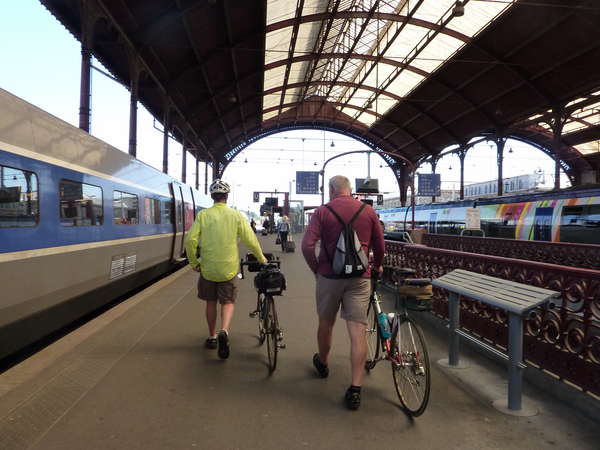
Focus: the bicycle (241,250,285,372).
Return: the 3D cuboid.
[{"bbox_3d":[-0.326,0.811,4.368,0.470,1.040,1.700,1,0,-9],"label":"bicycle"}]

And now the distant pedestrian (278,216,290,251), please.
[{"bbox_3d":[-0.741,0.439,21.098,0.580,1.670,0.500,1,0,-4],"label":"distant pedestrian"}]

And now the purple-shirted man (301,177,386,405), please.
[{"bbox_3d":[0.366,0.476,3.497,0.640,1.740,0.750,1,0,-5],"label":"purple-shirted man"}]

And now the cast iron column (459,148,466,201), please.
[{"bbox_3d":[18.389,-3.635,48.785,0.470,10.300,0.470,1,0,-5],"label":"cast iron column"}]

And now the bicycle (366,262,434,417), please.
[{"bbox_3d":[0.714,0.836,3.538,0.470,1.030,1.680,1,0,-9],"label":"bicycle"}]

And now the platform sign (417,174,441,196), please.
[{"bbox_3d":[5.113,-1.568,17.200,0.950,0.880,0.150,1,0,-5],"label":"platform sign"}]

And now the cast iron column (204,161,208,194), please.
[{"bbox_3d":[-12.436,-3.736,57.986,0.450,9.400,0.450,1,0,-5],"label":"cast iron column"}]

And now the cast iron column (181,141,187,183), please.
[{"bbox_3d":[-11.185,-3.567,41.986,0.450,9.200,0.450,1,0,-5],"label":"cast iron column"}]

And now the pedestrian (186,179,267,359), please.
[{"bbox_3d":[-0.748,0.424,4.497,0.800,1.800,0.720,1,0,-5],"label":"pedestrian"}]

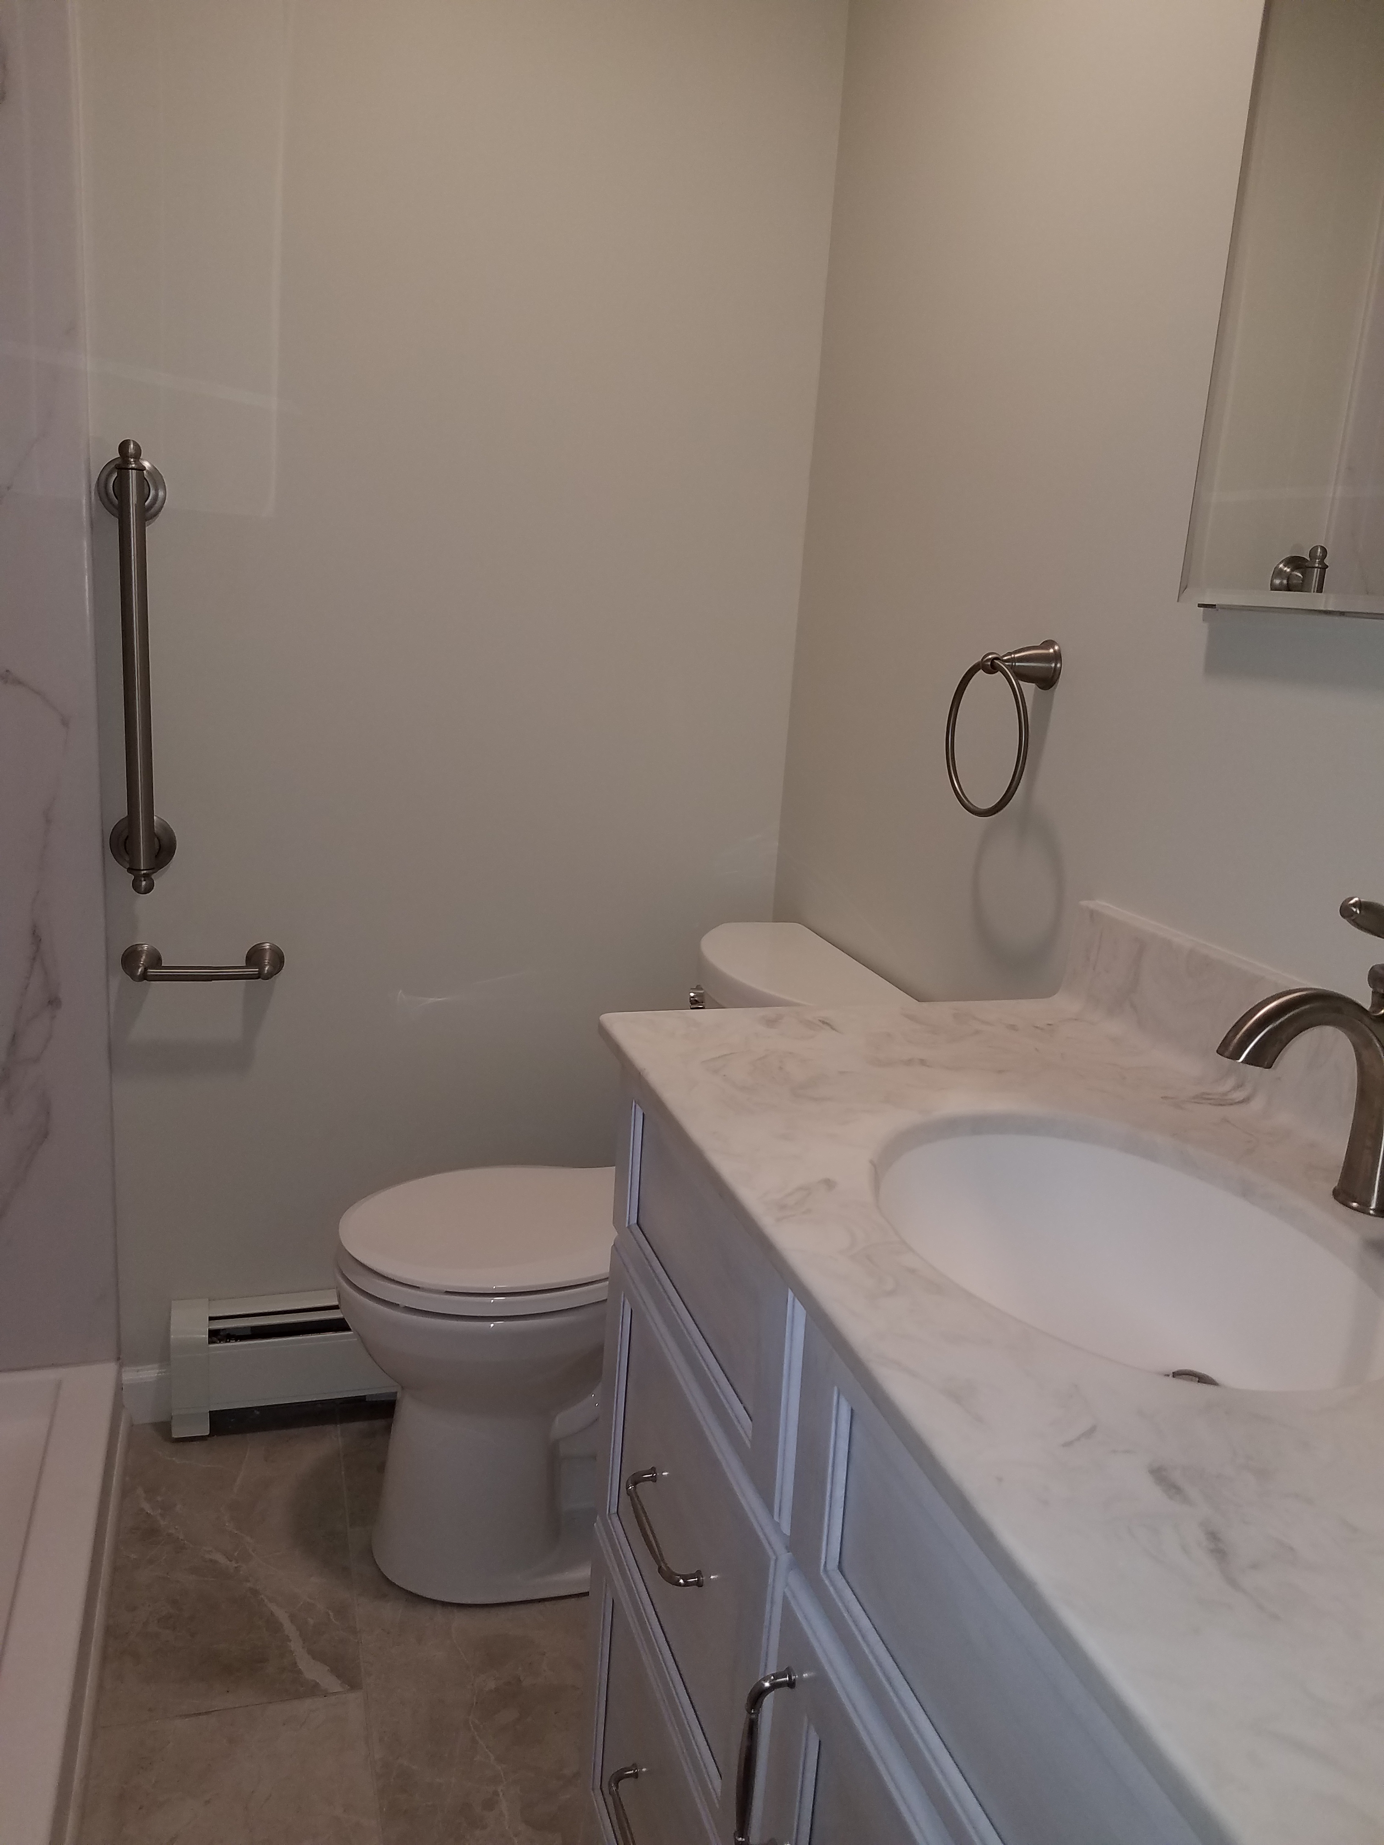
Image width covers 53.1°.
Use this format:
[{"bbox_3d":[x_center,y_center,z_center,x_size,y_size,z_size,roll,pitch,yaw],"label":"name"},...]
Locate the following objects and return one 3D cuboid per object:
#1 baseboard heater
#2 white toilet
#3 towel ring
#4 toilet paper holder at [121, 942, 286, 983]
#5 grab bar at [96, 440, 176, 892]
[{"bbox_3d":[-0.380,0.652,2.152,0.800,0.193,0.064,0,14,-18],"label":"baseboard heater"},{"bbox_3d":[-0.123,0.440,1.837,0.685,0.784,0.440,0,14,-18],"label":"white toilet"},{"bbox_3d":[0.329,-0.200,1.429,0.084,0.181,0.166,0,14,-18],"label":"towel ring"},{"bbox_3d":[-0.669,0.061,1.902,0.213,0.053,0.073,0,14,-18],"label":"toilet paper holder"},{"bbox_3d":[-0.717,-0.320,1.786,0.081,0.571,0.076,0,14,-18],"label":"grab bar"}]

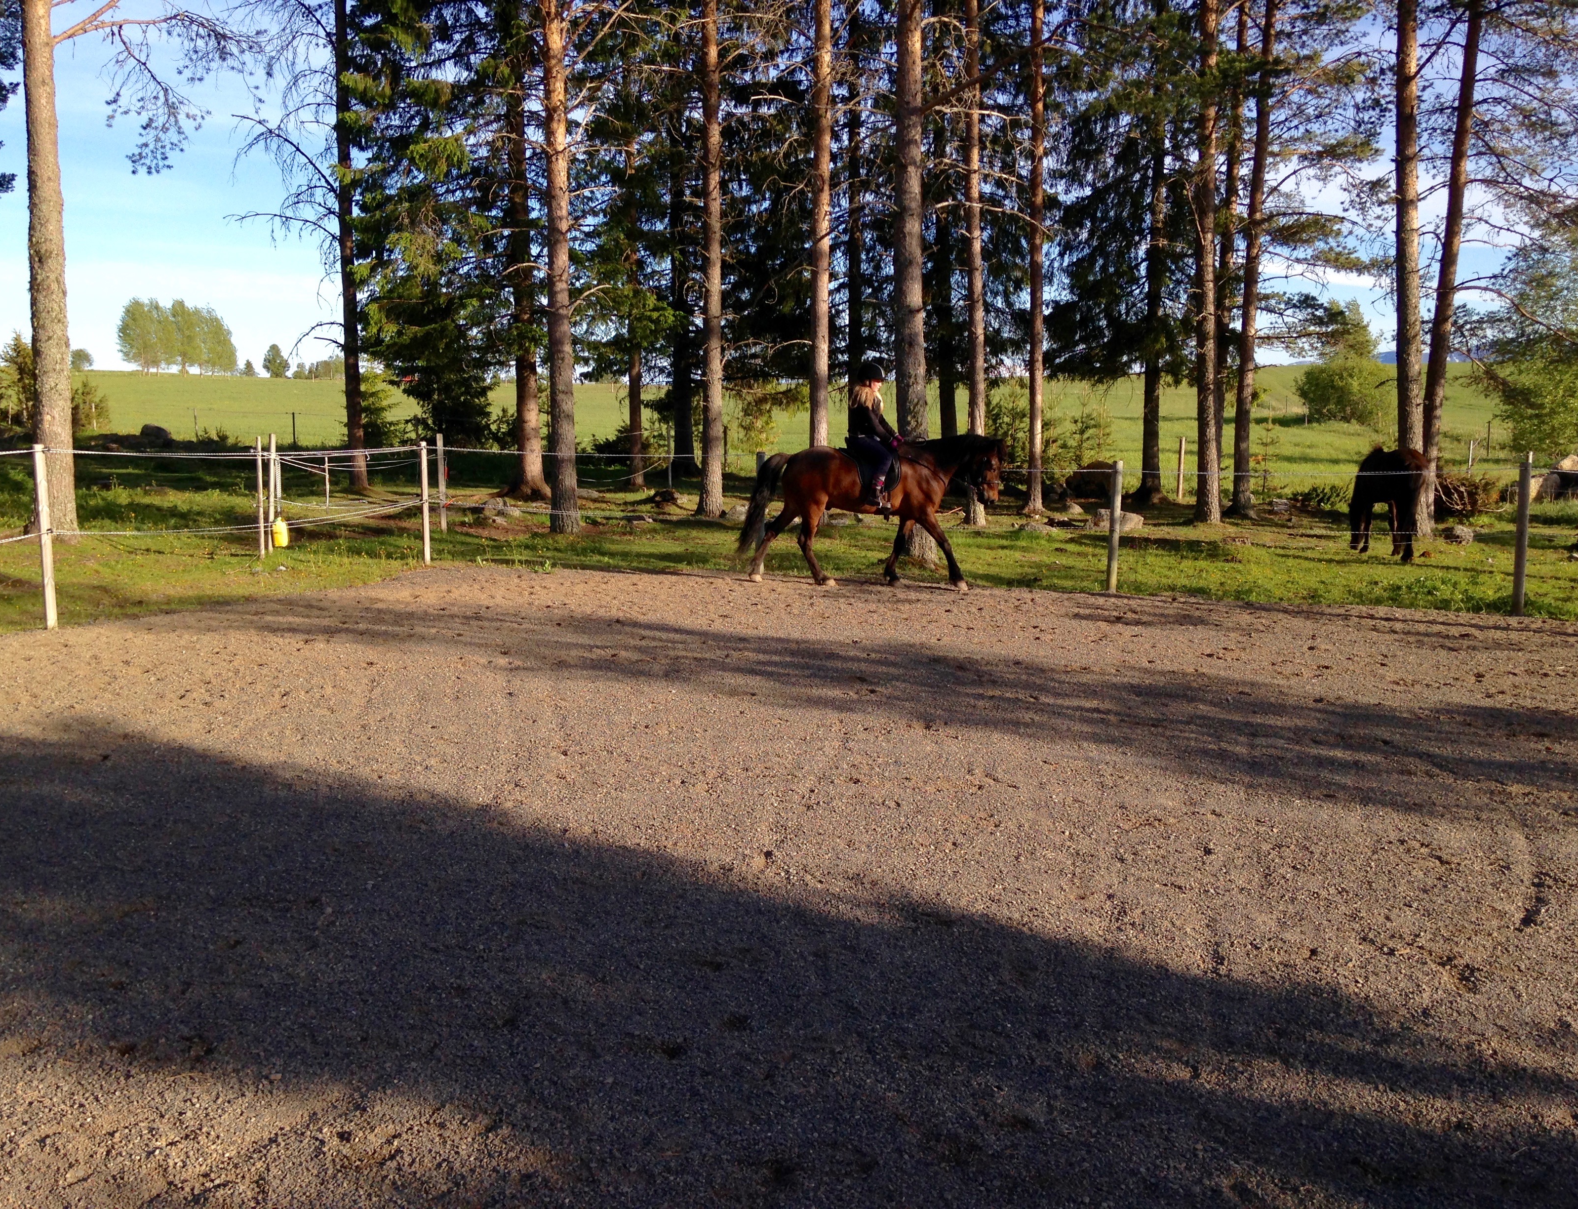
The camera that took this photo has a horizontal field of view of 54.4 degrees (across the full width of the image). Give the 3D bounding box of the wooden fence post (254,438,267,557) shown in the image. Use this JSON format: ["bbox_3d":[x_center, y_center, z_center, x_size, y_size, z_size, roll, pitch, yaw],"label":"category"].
[{"bbox_3d":[-6.289,-1.273,18.300,0.055,1.445,0.055,0,6,0],"label":"wooden fence post"}]

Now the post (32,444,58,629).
[{"bbox_3d":[-5.756,-0.522,11.900,0.077,1.422,0.077,-1,7,-10],"label":"post"}]

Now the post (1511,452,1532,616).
[{"bbox_3d":[6.203,-0.573,13.000,0.092,1.344,0.092,3,7,27],"label":"post"}]

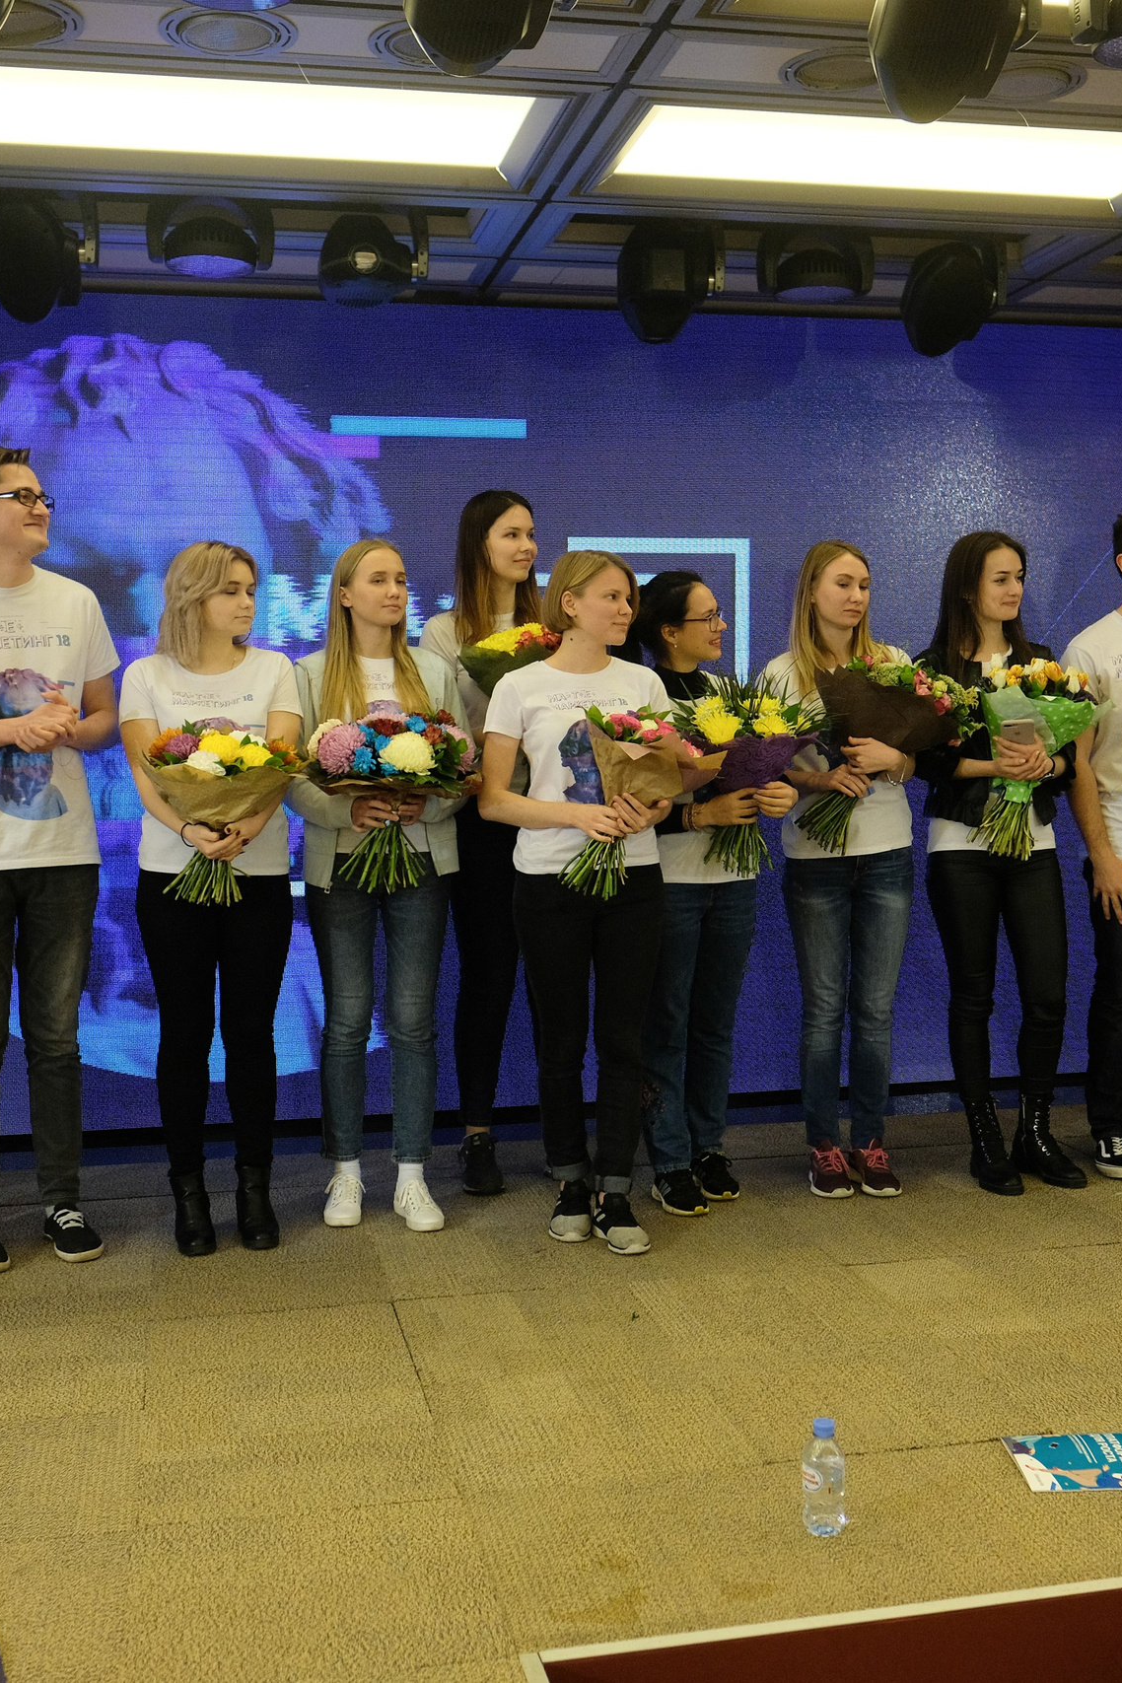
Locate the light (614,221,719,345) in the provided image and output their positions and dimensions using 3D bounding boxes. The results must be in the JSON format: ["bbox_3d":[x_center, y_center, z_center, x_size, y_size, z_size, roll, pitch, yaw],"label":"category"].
[{"bbox_3d":[0.271,-1.447,4.327,0.240,0.290,0.250,-2,4,-12],"label":"light"}]

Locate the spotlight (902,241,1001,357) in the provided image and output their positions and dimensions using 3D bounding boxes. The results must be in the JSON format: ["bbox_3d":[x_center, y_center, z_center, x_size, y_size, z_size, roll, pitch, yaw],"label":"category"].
[{"bbox_3d":[1.010,-1.413,4.365,0.250,0.300,0.250,0,3,15],"label":"spotlight"}]

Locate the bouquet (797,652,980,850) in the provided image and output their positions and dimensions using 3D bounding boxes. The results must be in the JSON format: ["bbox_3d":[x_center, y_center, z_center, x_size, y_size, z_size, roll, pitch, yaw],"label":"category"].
[{"bbox_3d":[0.823,-0.215,4.220,0.400,0.450,0.300,32,15,1],"label":"bouquet"}]

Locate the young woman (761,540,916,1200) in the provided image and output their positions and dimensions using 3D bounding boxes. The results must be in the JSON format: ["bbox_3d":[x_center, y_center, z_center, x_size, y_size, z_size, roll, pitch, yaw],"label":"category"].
[{"bbox_3d":[0.734,0.067,4.319,0.420,1.668,0.350,-1,4,-4],"label":"young woman"}]

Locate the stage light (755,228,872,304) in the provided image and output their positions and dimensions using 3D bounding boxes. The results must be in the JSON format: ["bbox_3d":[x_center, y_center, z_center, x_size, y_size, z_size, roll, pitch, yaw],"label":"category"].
[{"bbox_3d":[0.645,-1.469,4.282,0.280,0.220,0.210,-2,3,-11],"label":"stage light"}]

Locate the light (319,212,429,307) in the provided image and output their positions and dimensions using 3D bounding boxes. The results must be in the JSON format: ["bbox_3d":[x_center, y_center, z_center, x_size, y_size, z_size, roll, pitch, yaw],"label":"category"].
[{"bbox_3d":[-0.444,-1.385,3.989,0.250,0.230,0.260,-1,3,0],"label":"light"}]

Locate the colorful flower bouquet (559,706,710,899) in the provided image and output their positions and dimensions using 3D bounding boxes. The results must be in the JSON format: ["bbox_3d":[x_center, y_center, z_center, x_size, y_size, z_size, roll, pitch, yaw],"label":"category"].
[{"bbox_3d":[0.181,-0.087,3.820,0.310,0.430,0.270,14,16,-20],"label":"colorful flower bouquet"}]

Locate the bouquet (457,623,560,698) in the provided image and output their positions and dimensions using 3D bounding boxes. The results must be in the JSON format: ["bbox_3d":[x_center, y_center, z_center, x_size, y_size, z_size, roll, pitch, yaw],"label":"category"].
[{"bbox_3d":[-0.089,-0.368,4.330,0.360,0.420,0.300,4,12,-11],"label":"bouquet"}]

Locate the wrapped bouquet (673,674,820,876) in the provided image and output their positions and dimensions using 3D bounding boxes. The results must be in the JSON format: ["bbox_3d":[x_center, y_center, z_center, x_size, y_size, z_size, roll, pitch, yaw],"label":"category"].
[{"bbox_3d":[0.454,-0.160,4.140,0.350,0.460,0.280,-1,15,-25],"label":"wrapped bouquet"}]

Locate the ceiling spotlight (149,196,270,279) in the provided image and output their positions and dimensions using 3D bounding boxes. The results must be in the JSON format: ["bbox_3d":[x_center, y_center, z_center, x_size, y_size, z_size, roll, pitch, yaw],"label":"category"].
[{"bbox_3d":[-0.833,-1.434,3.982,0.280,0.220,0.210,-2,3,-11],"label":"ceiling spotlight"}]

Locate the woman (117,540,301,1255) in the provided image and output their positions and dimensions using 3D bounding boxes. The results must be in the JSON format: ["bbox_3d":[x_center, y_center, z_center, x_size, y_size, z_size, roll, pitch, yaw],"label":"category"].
[{"bbox_3d":[-0.837,0.122,3.959,0.420,1.637,0.400,-2,3,-17],"label":"woman"}]

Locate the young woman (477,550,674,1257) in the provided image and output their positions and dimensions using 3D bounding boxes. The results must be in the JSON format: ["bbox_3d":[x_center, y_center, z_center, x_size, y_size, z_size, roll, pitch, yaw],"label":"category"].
[{"bbox_3d":[0.052,0.134,4.000,0.450,1.620,0.360,-2,3,-16],"label":"young woman"}]

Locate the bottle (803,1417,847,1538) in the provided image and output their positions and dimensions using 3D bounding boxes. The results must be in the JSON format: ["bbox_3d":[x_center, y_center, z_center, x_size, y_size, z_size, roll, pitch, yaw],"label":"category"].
[{"bbox_3d":[0.392,0.942,2.506,0.062,0.169,0.062,0,3,10],"label":"bottle"}]

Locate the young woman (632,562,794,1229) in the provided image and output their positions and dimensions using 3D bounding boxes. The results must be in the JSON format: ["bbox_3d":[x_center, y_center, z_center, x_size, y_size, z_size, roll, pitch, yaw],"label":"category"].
[{"bbox_3d":[0.363,0.122,4.293,0.430,1.600,0.380,-3,4,-30],"label":"young woman"}]

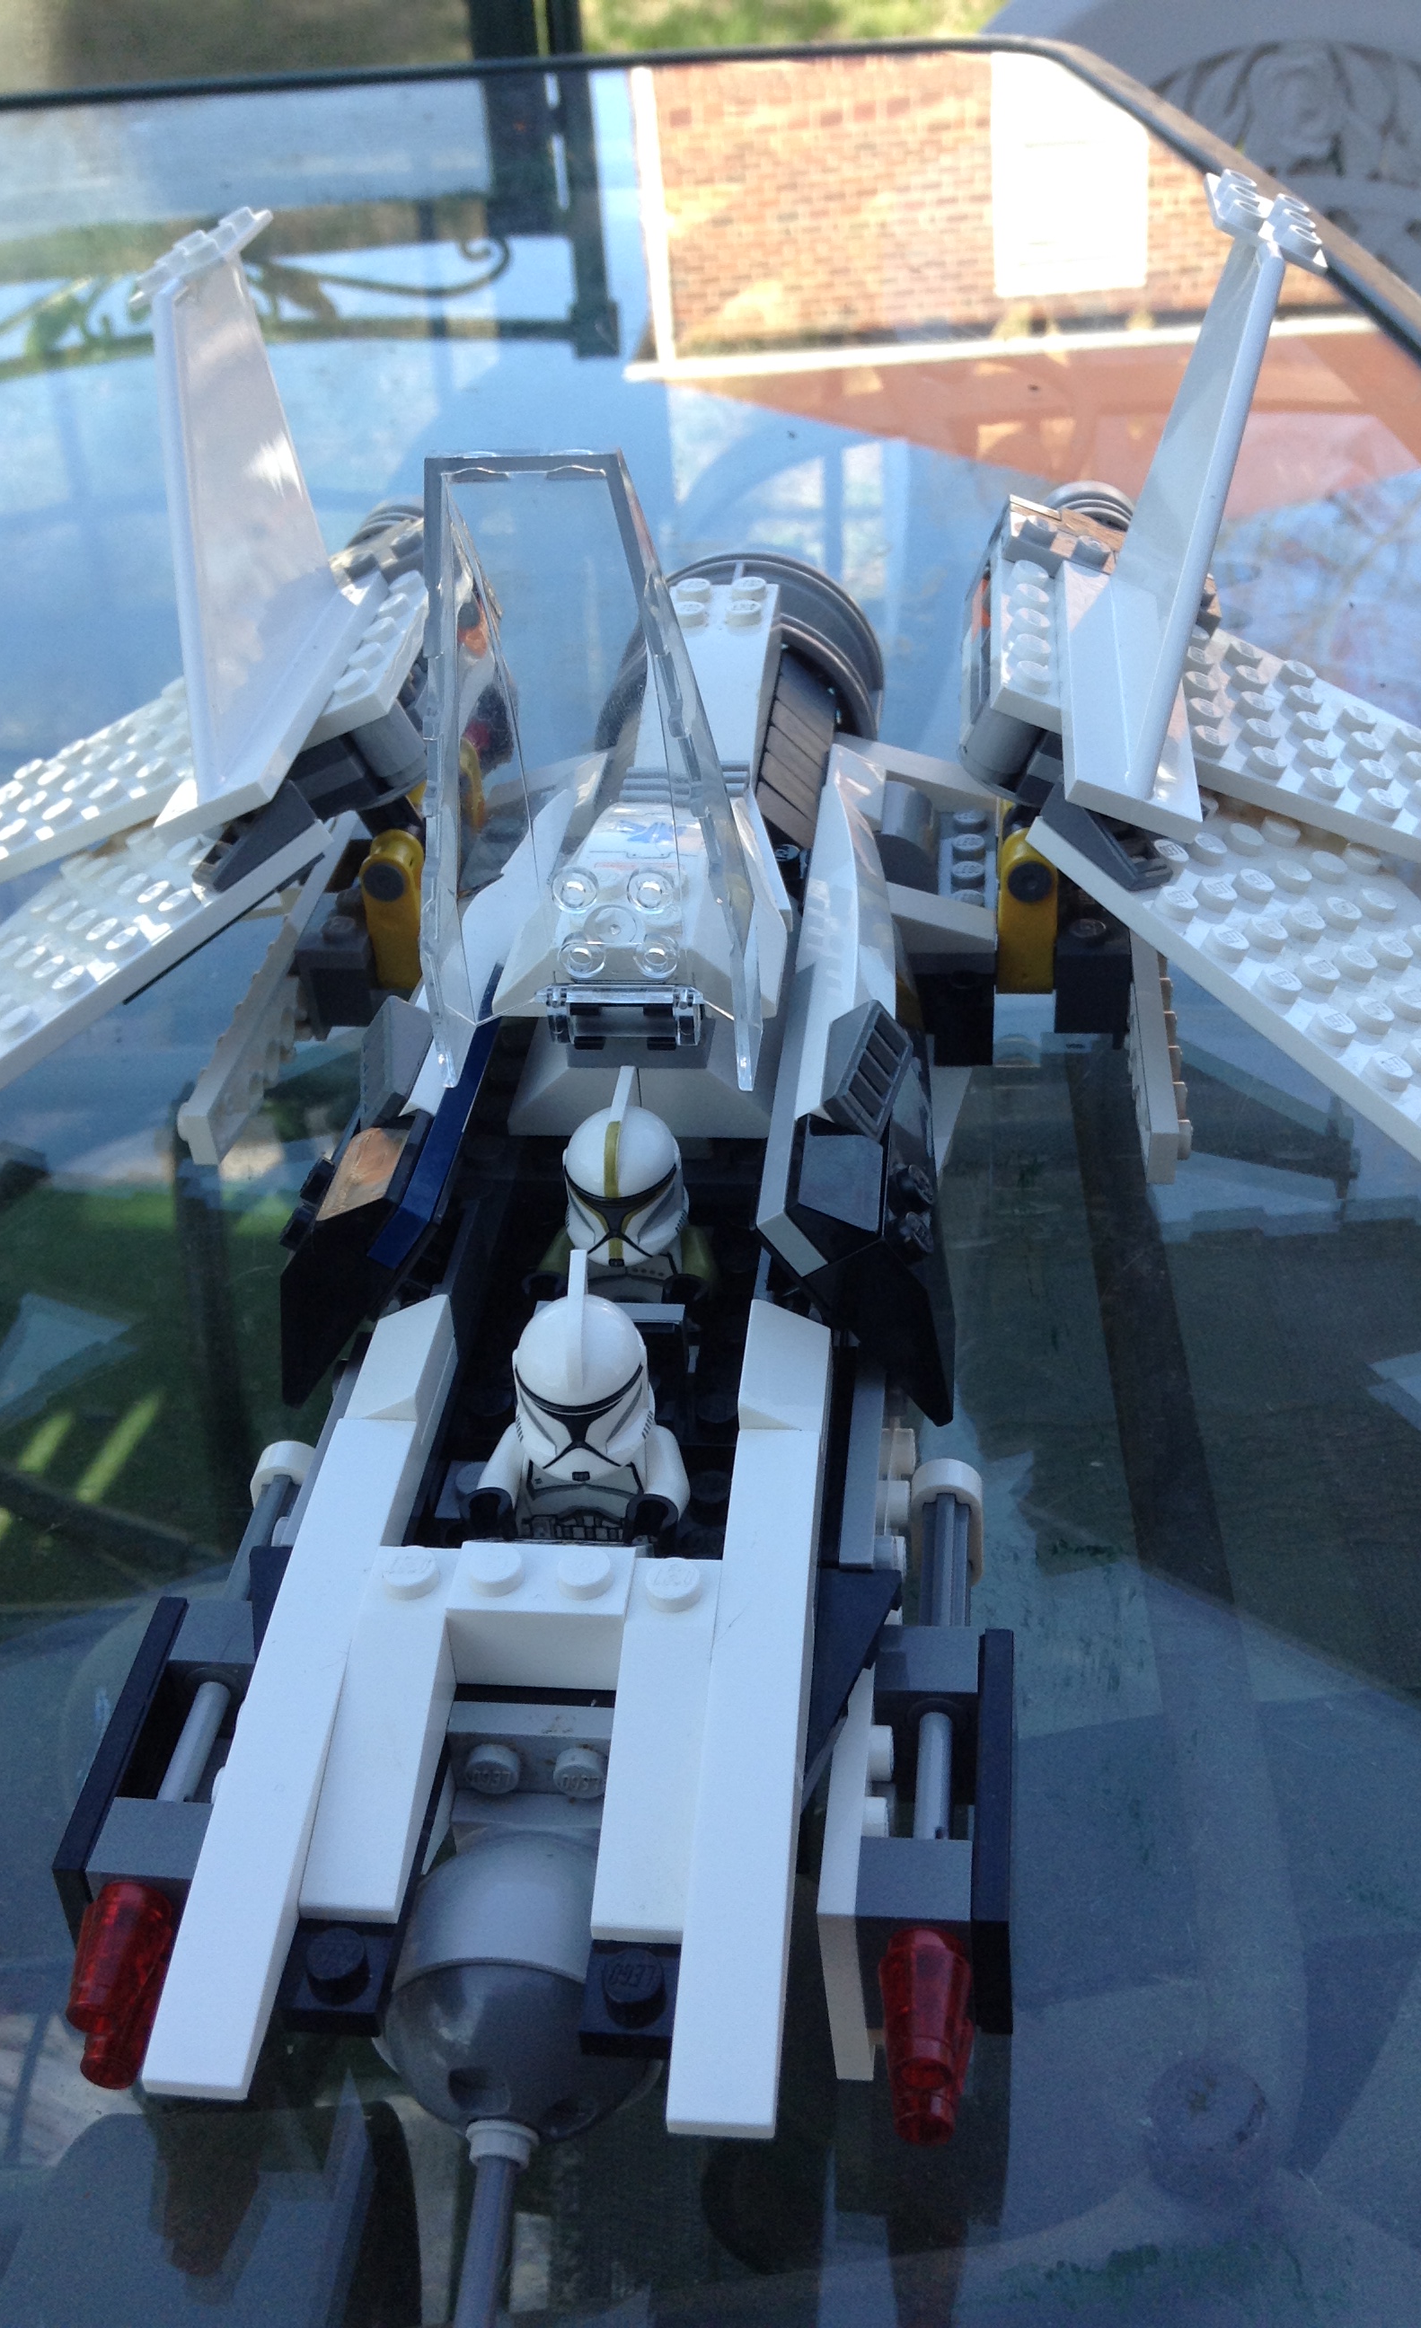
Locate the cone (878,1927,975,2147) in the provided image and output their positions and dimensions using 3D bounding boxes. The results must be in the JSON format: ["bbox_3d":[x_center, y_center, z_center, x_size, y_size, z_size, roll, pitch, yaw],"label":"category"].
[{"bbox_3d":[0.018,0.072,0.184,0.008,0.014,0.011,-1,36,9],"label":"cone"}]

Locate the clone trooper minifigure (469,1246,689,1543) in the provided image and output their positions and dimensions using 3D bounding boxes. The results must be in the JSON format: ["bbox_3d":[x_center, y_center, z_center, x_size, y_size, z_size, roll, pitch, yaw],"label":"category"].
[{"bbox_3d":[-0.012,0.027,0.214,0.023,0.036,0.020,2,38,5],"label":"clone trooper minifigure"}]

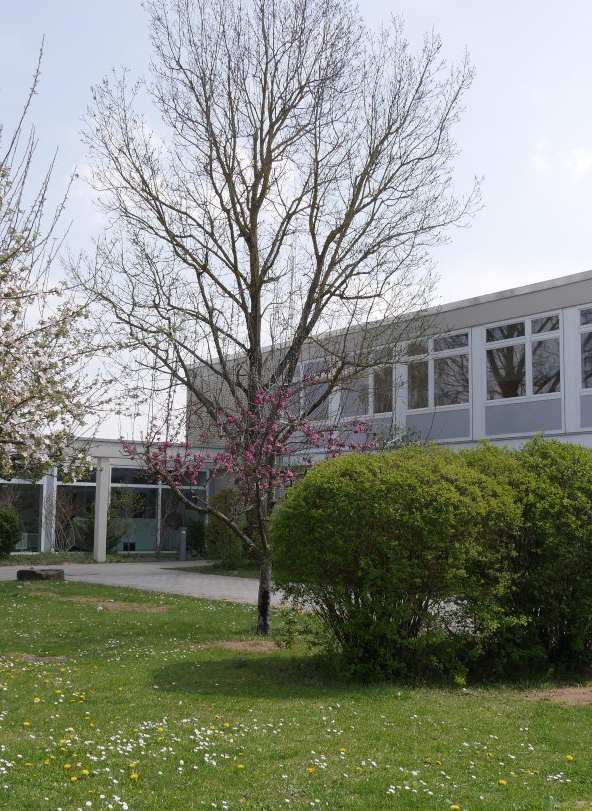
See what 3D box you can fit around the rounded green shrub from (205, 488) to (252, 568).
[{"bbox_3d":[-2.219,4.058,31.019,1.400,2.400,1.400,6,-9,-37],"label":"rounded green shrub"}]

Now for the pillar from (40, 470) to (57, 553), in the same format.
[{"bbox_3d":[-8.360,3.521,31.667,0.380,2.891,0.300,6,-9,-37],"label":"pillar"}]

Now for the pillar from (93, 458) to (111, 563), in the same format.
[{"bbox_3d":[-6.446,3.476,31.068,0.265,3.379,0.265,6,-9,-37],"label":"pillar"}]

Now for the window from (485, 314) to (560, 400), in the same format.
[{"bbox_3d":[5.915,-1.217,24.474,0.140,2.047,2.421,6,-9,-37],"label":"window"}]

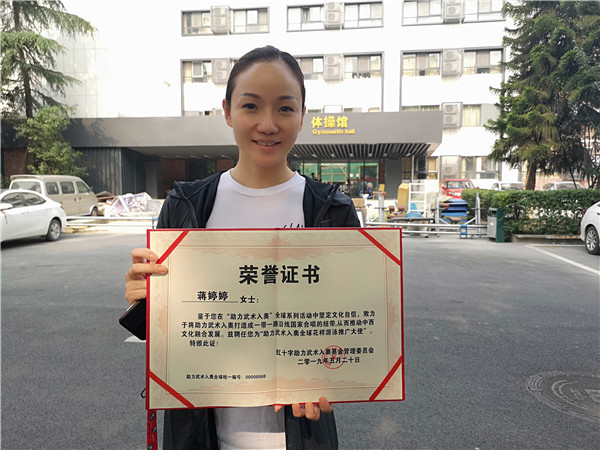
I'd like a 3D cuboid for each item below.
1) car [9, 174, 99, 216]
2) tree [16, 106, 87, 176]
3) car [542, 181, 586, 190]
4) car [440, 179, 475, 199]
[{"bbox_3d":[-10.846,-1.303,21.120,1.640,1.910,4.050,1,5,8],"label":"car"},{"bbox_3d":[-13.240,-3.404,24.801,3.400,5.500,3.300,1,5,12],"label":"tree"},{"bbox_3d":[14.255,-1.556,25.156,1.780,1.480,4.500,1,5,12],"label":"car"},{"bbox_3d":[8.855,-1.674,25.750,1.750,1.580,4.200,1,5,12],"label":"car"}]

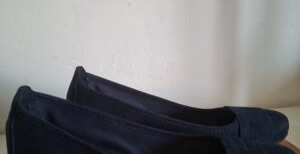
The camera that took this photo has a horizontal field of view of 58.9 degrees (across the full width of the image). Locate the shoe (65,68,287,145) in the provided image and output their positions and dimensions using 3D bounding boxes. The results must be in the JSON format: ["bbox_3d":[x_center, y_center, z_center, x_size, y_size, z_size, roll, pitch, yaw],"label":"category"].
[{"bbox_3d":[0.033,0.038,0.297,0.246,0.096,0.080,1,15,3],"label":"shoe"}]

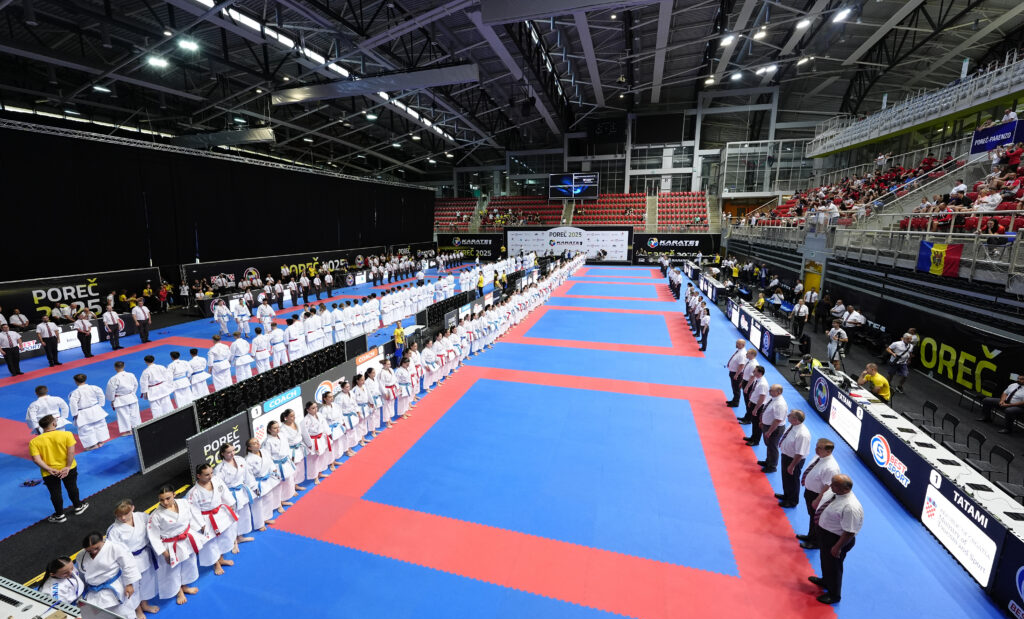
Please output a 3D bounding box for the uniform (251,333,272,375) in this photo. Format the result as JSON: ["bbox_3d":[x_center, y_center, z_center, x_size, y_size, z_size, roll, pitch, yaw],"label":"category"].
[{"bbox_3d":[-8.353,1.459,13.239,0.357,1.336,0.581,3,12,17],"label":"uniform"}]

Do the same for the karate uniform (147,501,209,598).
[{"bbox_3d":[-4.308,3.070,5.144,0.364,1.245,0.589,3,12,17],"label":"karate uniform"}]

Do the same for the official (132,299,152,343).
[{"bbox_3d":[-15.650,0.502,16.909,0.360,1.810,0.540,3,12,17],"label":"official"}]

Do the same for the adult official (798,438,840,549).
[{"bbox_3d":[4.501,2.654,5.828,0.424,1.706,0.548,3,12,17],"label":"adult official"}]

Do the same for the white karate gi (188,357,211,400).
[{"bbox_3d":[-8.751,1.900,11.167,0.362,1.247,0.523,3,12,17],"label":"white karate gi"}]

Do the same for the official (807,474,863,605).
[{"bbox_3d":[4.176,2.892,5.066,0.479,1.714,0.541,3,12,17],"label":"official"}]

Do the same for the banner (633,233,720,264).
[{"bbox_3d":[18.153,-6.511,44.394,8.888,3.585,0.081,3,12,17],"label":"banner"}]

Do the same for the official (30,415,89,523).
[{"bbox_3d":[-7.483,2.608,6.616,0.364,1.824,0.566,10,16,42],"label":"official"}]

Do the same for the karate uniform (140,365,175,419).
[{"bbox_3d":[-8.811,2.081,9.916,0.364,1.414,0.602,3,12,17],"label":"karate uniform"}]

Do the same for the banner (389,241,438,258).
[{"bbox_3d":[-12.175,-7.022,51.053,0.102,2.754,10.812,3,12,17],"label":"banner"}]

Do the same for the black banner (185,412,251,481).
[{"bbox_3d":[-5.672,2.720,7.820,0.051,1.040,1.212,3,12,17],"label":"black banner"}]

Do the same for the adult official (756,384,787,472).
[{"bbox_3d":[5.102,2.307,7.781,0.439,1.734,0.551,3,12,17],"label":"adult official"}]

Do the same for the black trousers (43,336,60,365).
[{"bbox_3d":[-16.357,1.482,14.151,0.300,1.030,0.400,3,12,17],"label":"black trousers"}]

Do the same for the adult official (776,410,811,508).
[{"bbox_3d":[4.830,2.514,6.806,0.425,1.712,0.527,3,12,17],"label":"adult official"}]

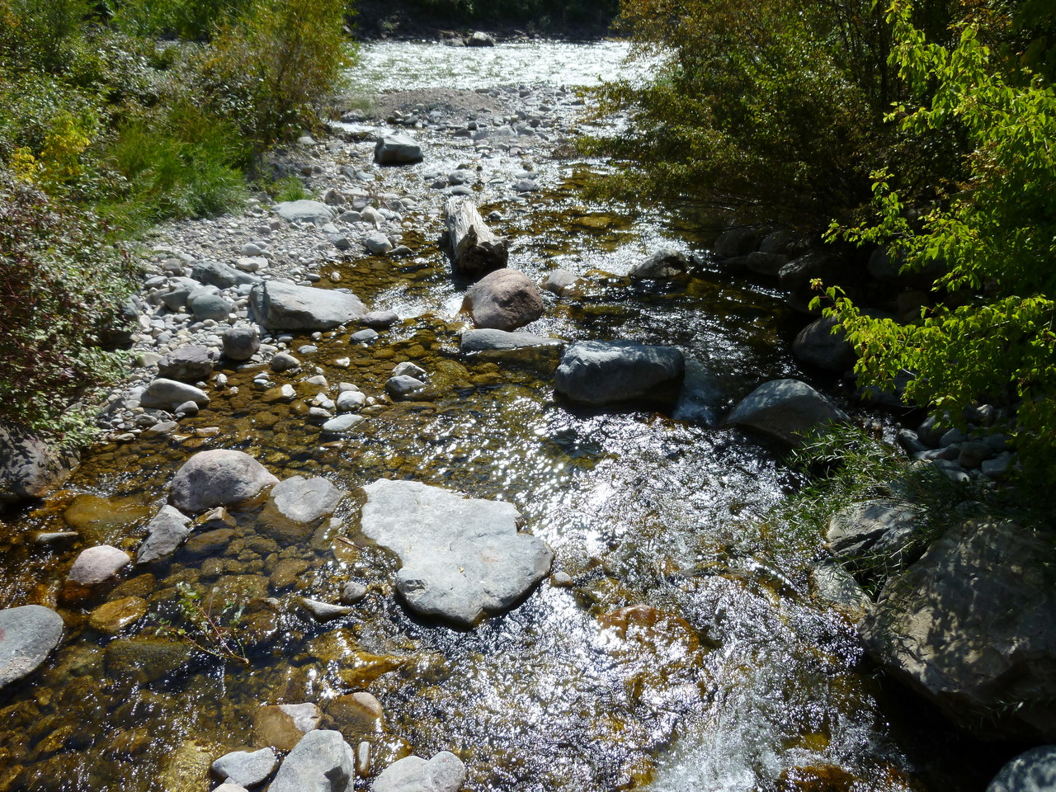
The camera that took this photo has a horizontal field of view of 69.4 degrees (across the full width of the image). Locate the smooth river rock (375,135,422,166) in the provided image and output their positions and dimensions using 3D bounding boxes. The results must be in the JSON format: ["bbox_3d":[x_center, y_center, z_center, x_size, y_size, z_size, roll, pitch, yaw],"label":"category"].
[{"bbox_3d":[-2.512,-4.754,14.755,0.941,0.575,0.706,6,29,10],"label":"smooth river rock"}]

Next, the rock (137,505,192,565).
[{"bbox_3d":[-2.340,0.877,4.914,0.290,0.220,0.480,13,31,22],"label":"rock"}]

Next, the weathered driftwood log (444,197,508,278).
[{"bbox_3d":[-0.760,-2.158,10.266,0.580,0.560,1.897,-6,30,-11],"label":"weathered driftwood log"}]

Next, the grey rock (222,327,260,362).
[{"bbox_3d":[-2.781,-0.501,7.402,0.349,0.300,0.297,-11,31,-20],"label":"grey rock"}]

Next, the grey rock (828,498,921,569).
[{"bbox_3d":[2.100,0.827,4.638,0.580,0.350,0.440,-5,29,-9],"label":"grey rock"}]

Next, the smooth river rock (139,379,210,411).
[{"bbox_3d":[-2.911,-0.012,6.283,0.583,0.216,0.321,6,29,10],"label":"smooth river rock"}]

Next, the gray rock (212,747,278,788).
[{"bbox_3d":[-1.290,1.687,3.476,0.300,0.140,0.200,-6,29,-10],"label":"gray rock"}]

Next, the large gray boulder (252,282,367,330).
[{"bbox_3d":[-2.358,-0.968,8.187,1.189,0.393,0.713,-9,30,-15],"label":"large gray boulder"}]

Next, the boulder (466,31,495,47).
[{"bbox_3d":[-2.500,-18.795,40.130,1.559,0.816,1.169,-2,29,-3],"label":"boulder"}]

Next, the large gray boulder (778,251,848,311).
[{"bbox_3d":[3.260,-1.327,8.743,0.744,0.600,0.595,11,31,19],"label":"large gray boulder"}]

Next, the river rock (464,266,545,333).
[{"bbox_3d":[-0.262,-0.996,7.979,0.840,0.630,0.780,0,29,0],"label":"river rock"}]

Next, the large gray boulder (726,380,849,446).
[{"bbox_3d":[2.183,0.109,6.410,0.967,0.375,0.628,11,31,19],"label":"large gray boulder"}]

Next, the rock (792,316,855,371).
[{"bbox_3d":[2.763,-0.481,7.080,0.620,0.500,0.540,0,29,0],"label":"rock"}]

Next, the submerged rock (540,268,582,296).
[{"bbox_3d":[0.385,-1.307,8.800,0.480,0.280,0.380,0,29,0],"label":"submerged rock"}]

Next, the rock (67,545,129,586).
[{"bbox_3d":[-2.745,1.084,4.884,0.347,0.160,0.236,-20,34,-31],"label":"rock"}]

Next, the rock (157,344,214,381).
[{"bbox_3d":[-3.182,-0.305,7.085,0.470,0.263,0.352,-14,32,-23],"label":"rock"}]

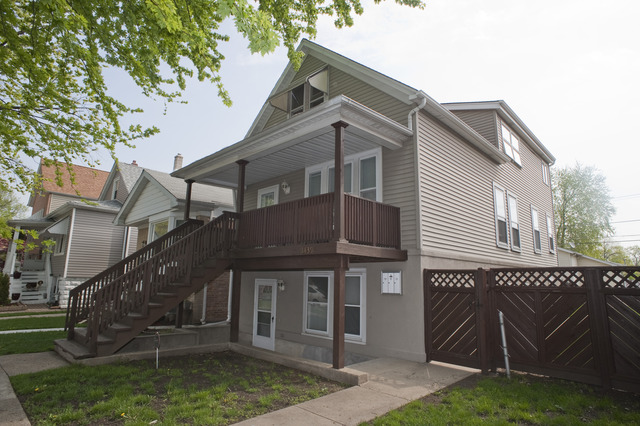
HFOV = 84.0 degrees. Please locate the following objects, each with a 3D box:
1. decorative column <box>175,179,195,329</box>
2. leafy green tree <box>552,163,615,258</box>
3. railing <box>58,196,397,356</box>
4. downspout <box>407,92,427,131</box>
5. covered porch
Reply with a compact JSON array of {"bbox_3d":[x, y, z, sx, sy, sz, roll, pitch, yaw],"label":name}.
[{"bbox_3d":[-4.024,1.161,10.663,0.245,4.436,0.245,-10,-15,43],"label":"decorative column"},{"bbox_3d":[22.486,1.460,30.001,6.200,11.800,6.200,-10,-15,43],"label":"leafy green tree"},{"bbox_3d":[-2.133,1.387,8.152,6.295,3.025,5.045,-10,-15,43],"label":"railing"},{"bbox_3d":[2.219,-2.297,8.213,0.507,0.693,0.186,-10,-15,43],"label":"downspout"},{"bbox_3d":[-1.279,0.775,9.267,7.073,4.817,2.535,-10,-15,43],"label":"covered porch"}]

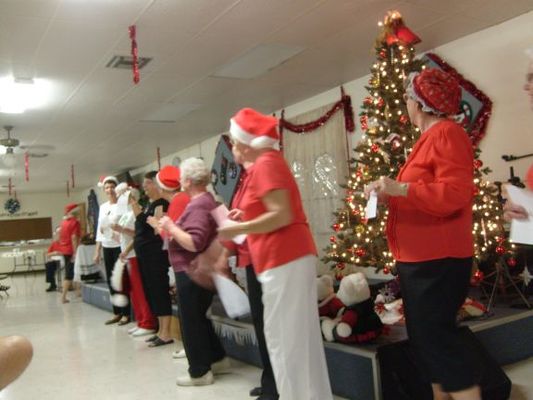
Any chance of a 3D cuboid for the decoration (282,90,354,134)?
[{"bbox_3d":[0.627,-1.110,7.633,0.120,0.600,1.620,-3,-3,-31],"label":"decoration"}]

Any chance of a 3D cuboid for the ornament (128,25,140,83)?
[{"bbox_3d":[-1.059,-1.177,4.365,0.075,0.480,0.075,-3,-3,-31],"label":"ornament"}]

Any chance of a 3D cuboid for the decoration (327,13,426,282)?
[{"bbox_3d":[1.070,-0.307,4.081,1.380,2.269,1.380,-3,-3,-31],"label":"decoration"}]

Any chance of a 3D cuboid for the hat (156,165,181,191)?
[{"bbox_3d":[-0.805,-0.182,4.450,0.230,0.200,0.210,-4,-3,-27],"label":"hat"}]

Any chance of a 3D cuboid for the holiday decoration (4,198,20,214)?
[{"bbox_3d":[-8.435,0.216,17.900,0.530,0.530,0.140,-3,-3,-31],"label":"holiday decoration"}]

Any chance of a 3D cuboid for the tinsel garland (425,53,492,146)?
[{"bbox_3d":[1.933,-0.990,5.503,0.130,1.240,0.800,-3,-3,-31],"label":"tinsel garland"}]

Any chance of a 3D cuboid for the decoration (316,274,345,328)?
[{"bbox_3d":[0.357,0.655,3.380,0.260,0.370,0.260,-4,-3,-22],"label":"decoration"}]

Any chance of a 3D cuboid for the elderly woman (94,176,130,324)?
[{"bbox_3d":[-1.886,0.610,6.580,0.450,1.720,0.320,-6,-3,25],"label":"elderly woman"}]

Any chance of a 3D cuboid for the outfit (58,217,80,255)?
[{"bbox_3d":[-3.509,0.632,9.600,0.420,0.660,0.290,-7,-3,37],"label":"outfit"}]

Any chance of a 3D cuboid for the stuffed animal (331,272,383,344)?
[{"bbox_3d":[0.549,0.652,3.270,0.280,0.400,0.260,-4,-3,-22],"label":"stuffed animal"}]

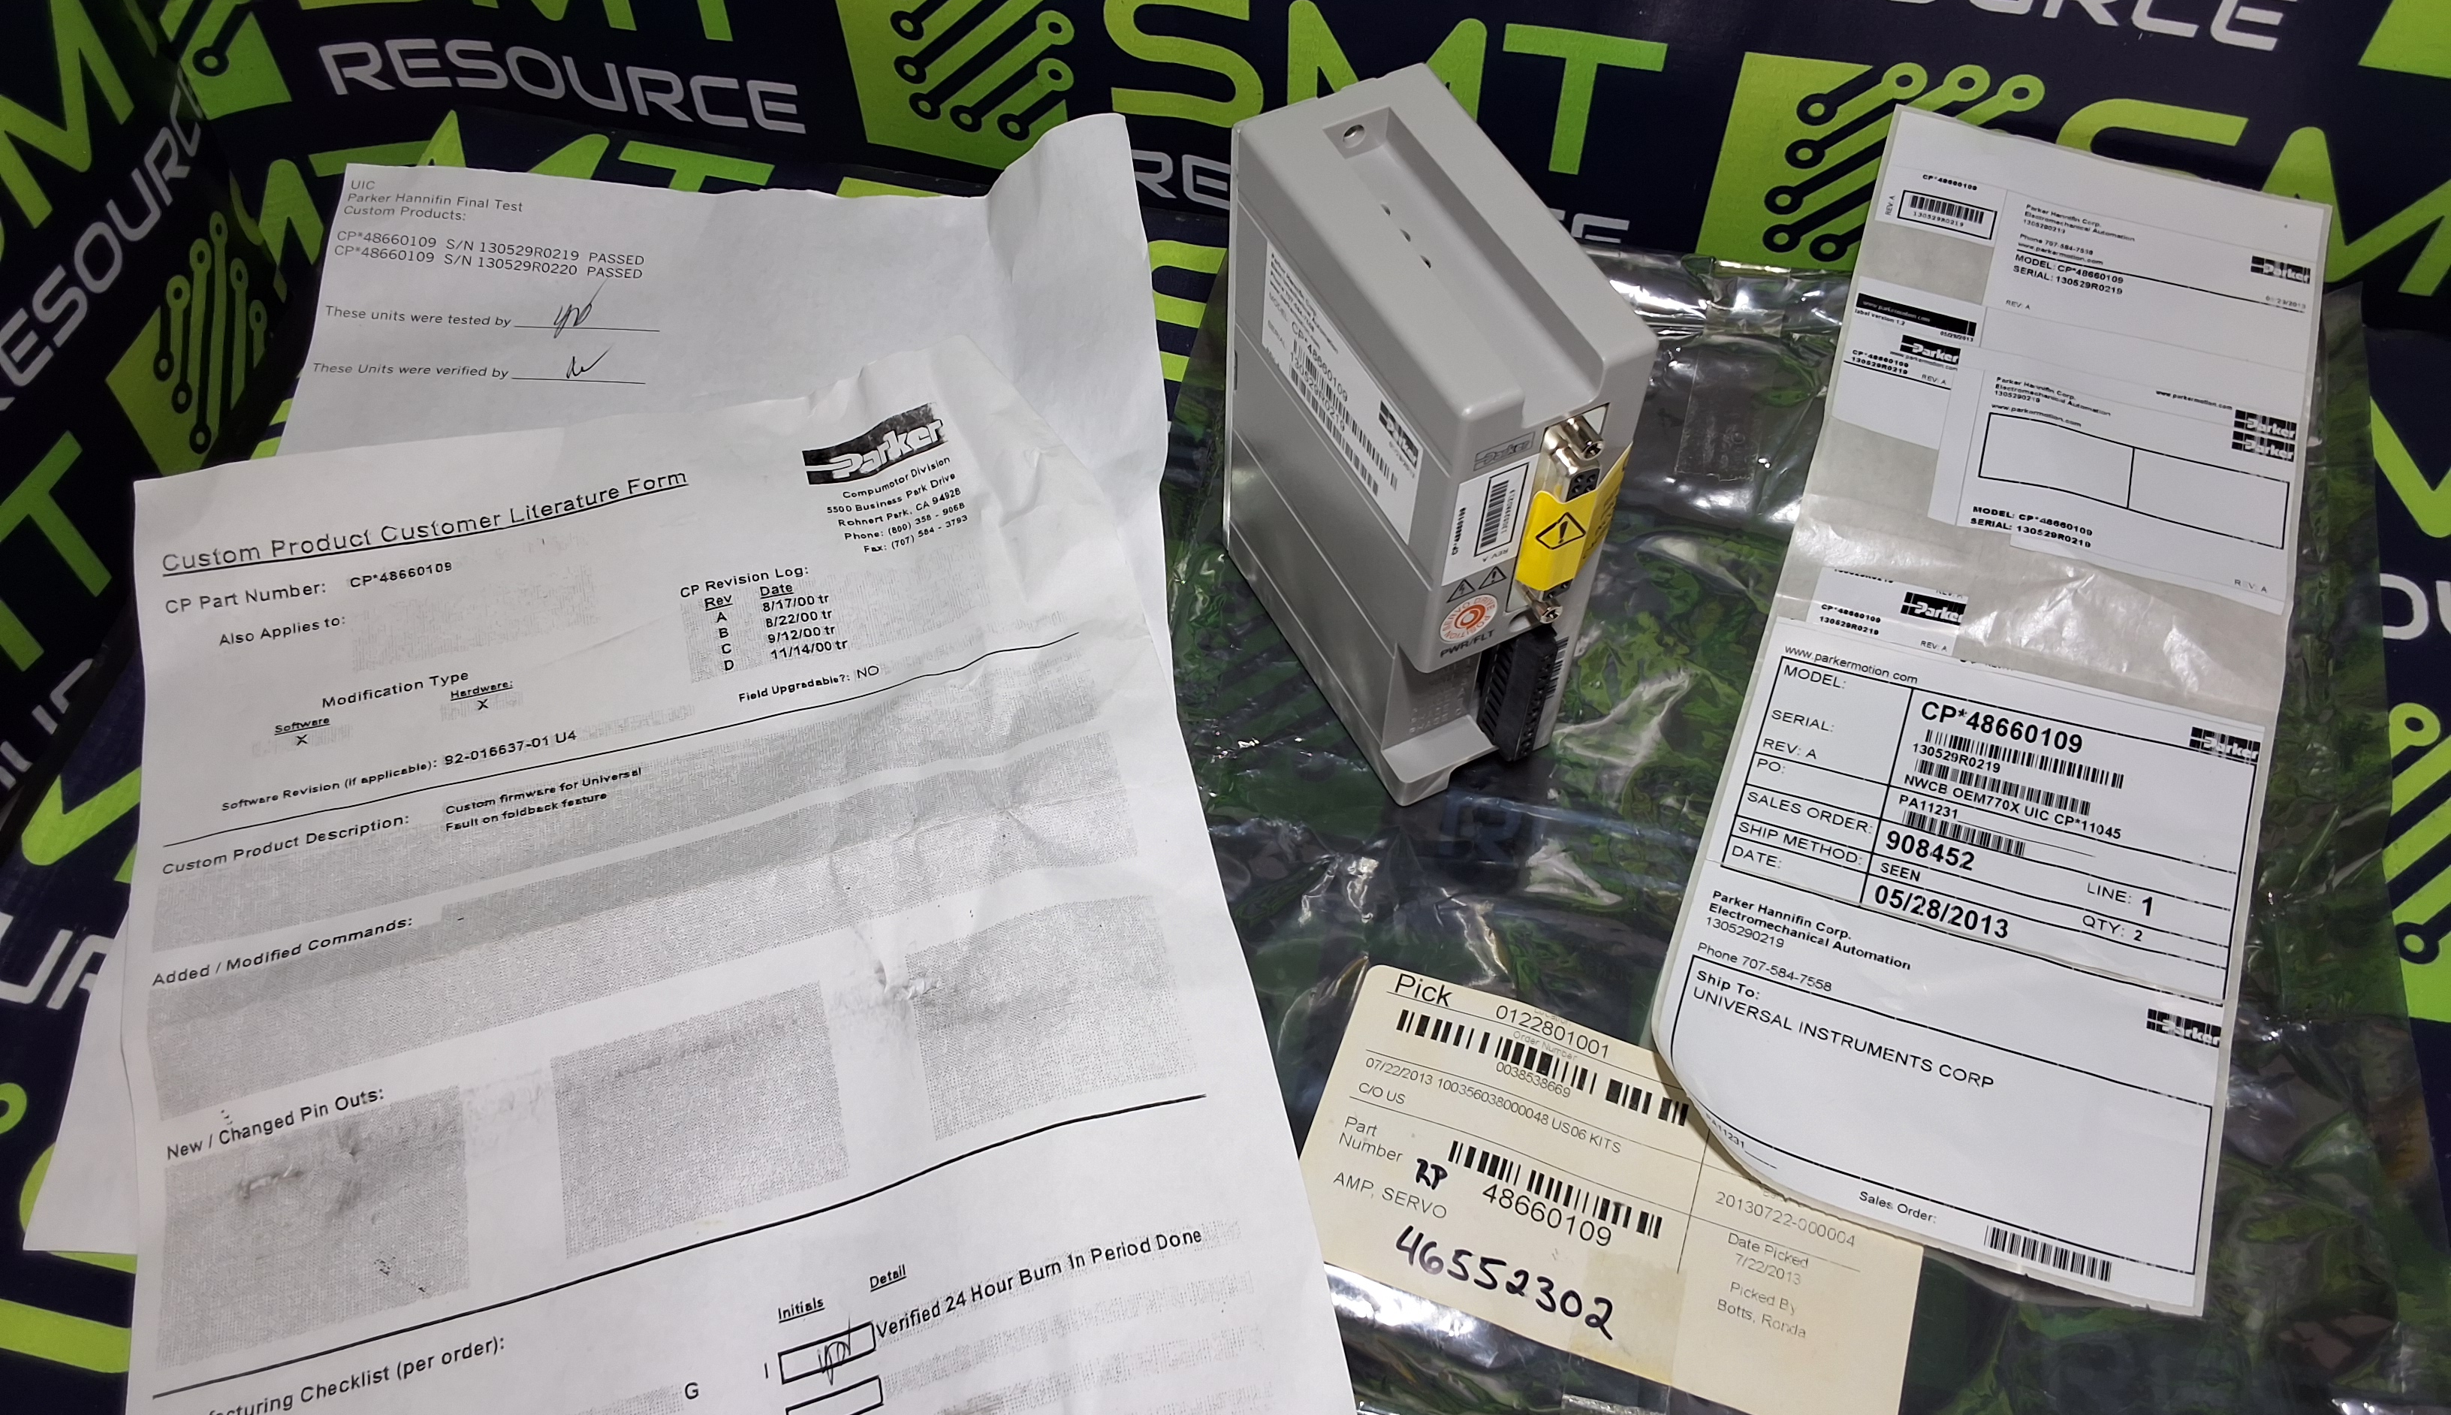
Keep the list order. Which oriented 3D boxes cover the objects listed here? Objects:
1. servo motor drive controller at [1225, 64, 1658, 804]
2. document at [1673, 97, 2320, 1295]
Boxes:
[{"bbox_3d":[0.038,-0.046,0.395,0.039,0.127,0.085,-23,60,-15],"label":"servo motor drive controller"},{"bbox_3d":[0.176,-0.018,0.437,0.109,0.014,0.284,15,62,9],"label":"document"}]

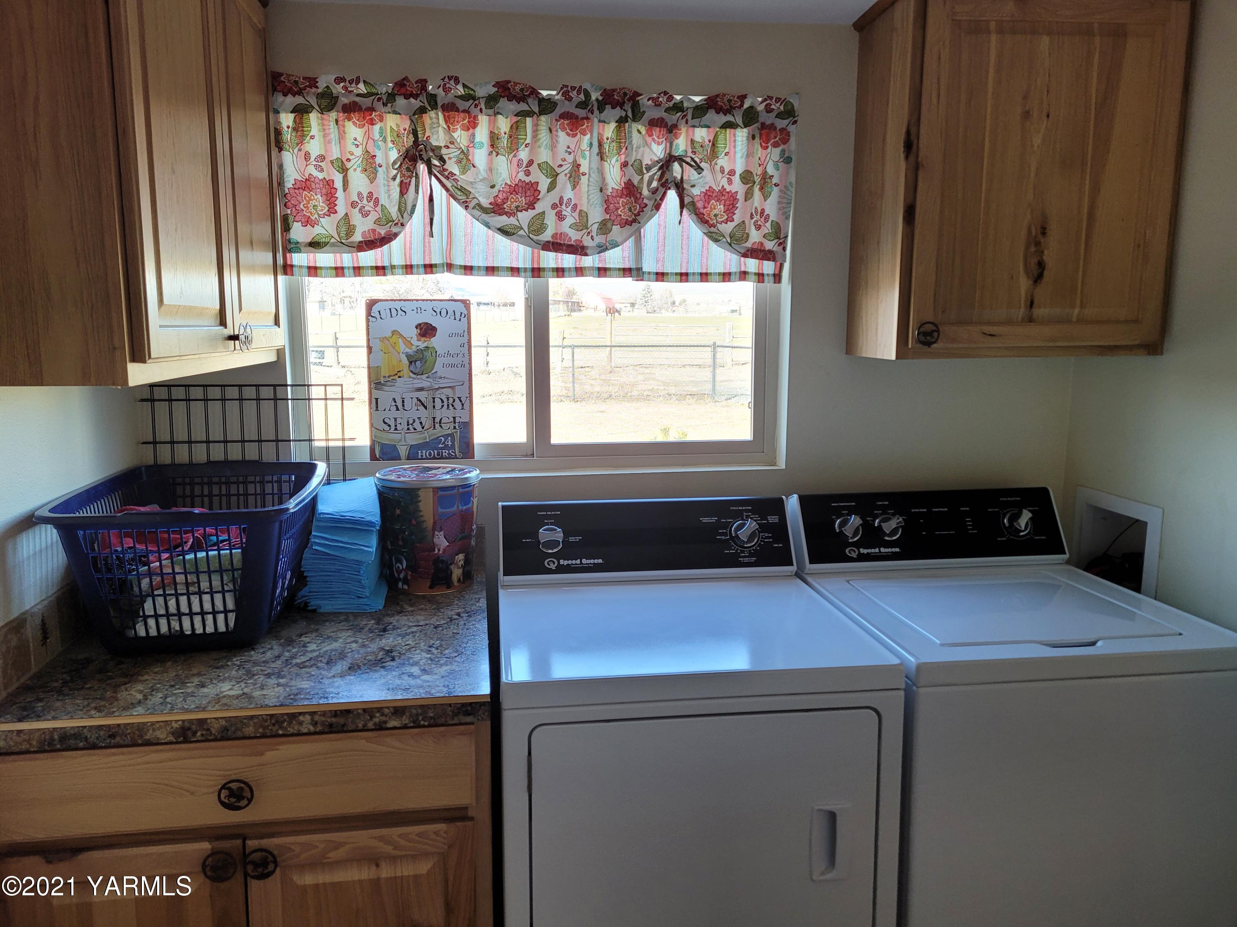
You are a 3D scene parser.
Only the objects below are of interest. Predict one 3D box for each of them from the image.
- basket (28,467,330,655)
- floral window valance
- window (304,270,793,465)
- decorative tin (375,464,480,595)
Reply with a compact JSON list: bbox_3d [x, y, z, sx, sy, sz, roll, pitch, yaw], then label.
[{"bbox_3d":[-0.810,0.178,1.825,0.430,0.268,0.616,-1,9,-9],"label":"basket"},{"bbox_3d":[-0.163,-0.645,2.131,1.175,0.432,0.080,-1,9,-9],"label":"floral window valance"},{"bbox_3d":[-0.163,-0.420,2.235,1.193,0.896,0.100,-1,9,-9],"label":"window"},{"bbox_3d":[-0.425,0.145,2.094,0.228,0.254,0.228,-1,9,-9],"label":"decorative tin"}]

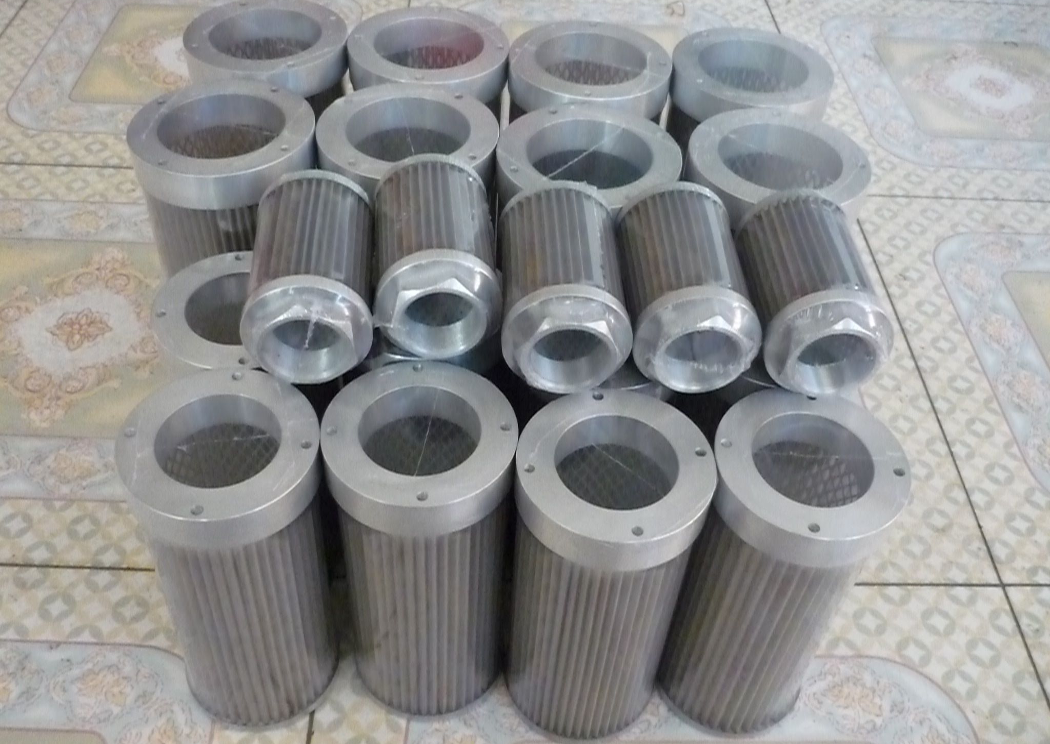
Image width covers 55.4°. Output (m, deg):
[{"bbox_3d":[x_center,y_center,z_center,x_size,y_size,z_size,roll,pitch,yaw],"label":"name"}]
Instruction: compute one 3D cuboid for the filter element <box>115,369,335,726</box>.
[{"bbox_3d":[-0.169,0.114,0.603,0.104,0.225,0.104,2,45,-3],"label":"filter element"}]

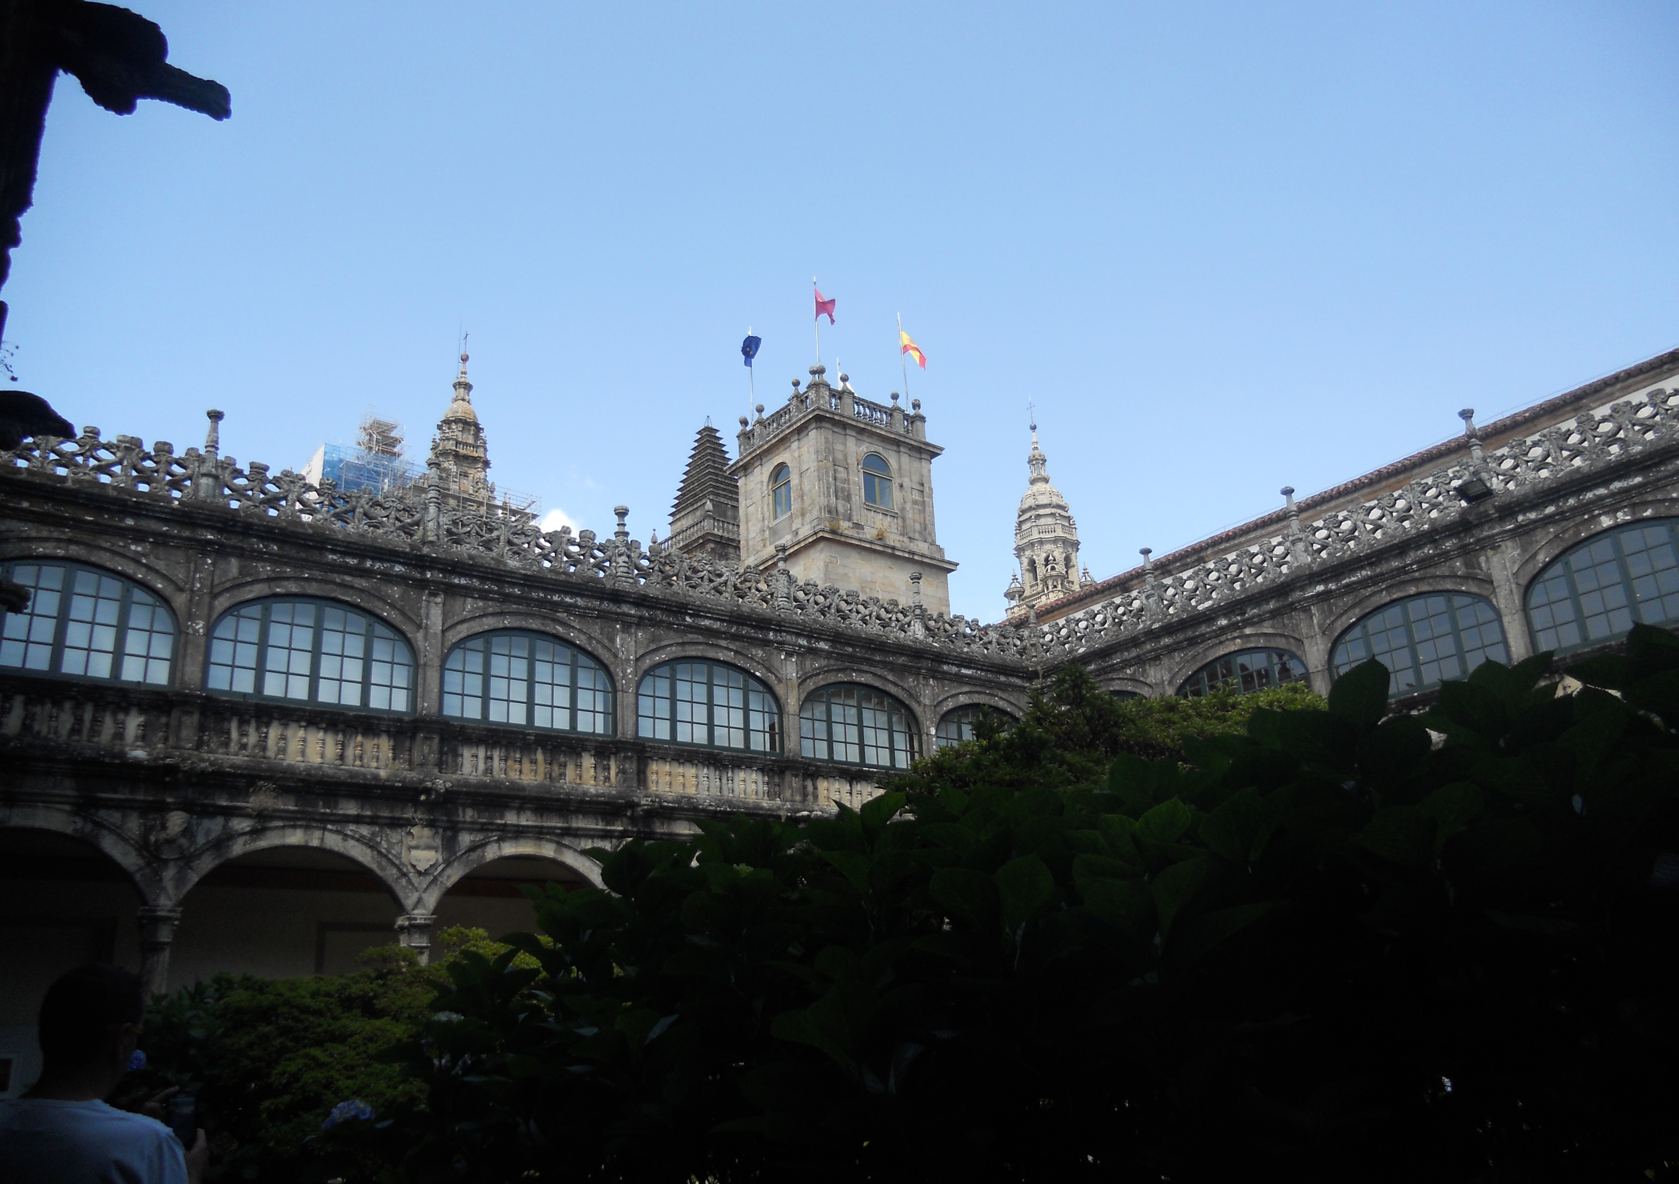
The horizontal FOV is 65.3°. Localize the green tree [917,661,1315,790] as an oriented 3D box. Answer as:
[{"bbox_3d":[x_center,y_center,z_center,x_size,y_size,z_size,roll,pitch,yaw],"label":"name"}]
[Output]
[{"bbox_3d":[1.960,2.443,8.462,2.950,3.908,2.800,-7,-20,11],"label":"green tree"}]

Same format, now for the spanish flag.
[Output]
[{"bbox_3d":[2.917,-9.661,52.000,1.150,1.550,0.400,-4,-19,4],"label":"spanish flag"}]

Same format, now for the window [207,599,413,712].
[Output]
[{"bbox_3d":[-8.162,0.959,20.433,3.186,1.739,0.250,12,-24,-36],"label":"window"}]

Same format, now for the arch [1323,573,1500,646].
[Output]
[{"bbox_3d":[10.315,0.241,24.026,0.450,0.758,3.478,11,-24,-35],"label":"arch"}]

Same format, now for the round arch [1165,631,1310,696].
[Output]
[{"bbox_3d":[7.891,1.476,25.979,0.400,1.170,3.472,11,-23,-34],"label":"round arch"}]

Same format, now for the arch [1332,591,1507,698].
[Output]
[{"bbox_3d":[10.088,0.916,22.961,0.250,1.699,3.288,11,-23,-34],"label":"arch"}]

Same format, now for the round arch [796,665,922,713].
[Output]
[{"bbox_3d":[0.361,2.177,26.934,3.240,1.206,0.400,12,-24,-36],"label":"round arch"}]

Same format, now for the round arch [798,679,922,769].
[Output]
[{"bbox_3d":[0.486,2.723,27.576,3.293,1.850,0.450,11,-24,-35],"label":"round arch"}]

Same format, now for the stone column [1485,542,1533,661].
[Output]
[{"bbox_3d":[11.468,0.211,22.411,0.320,2.257,0.370,11,-24,-35],"label":"stone column"}]

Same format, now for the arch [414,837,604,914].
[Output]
[{"bbox_3d":[-5.196,4.667,21.481,3.492,1.242,0.500,12,-24,-36],"label":"arch"}]

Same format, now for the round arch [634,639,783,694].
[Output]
[{"bbox_3d":[-2.491,1.560,24.840,3.294,1.199,0.400,12,-24,-36],"label":"round arch"}]

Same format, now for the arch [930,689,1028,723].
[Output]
[{"bbox_3d":[3.399,2.613,29.916,3.367,0.722,0.450,11,-24,-35],"label":"arch"}]

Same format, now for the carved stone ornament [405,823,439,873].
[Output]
[{"bbox_3d":[-6.734,4.125,21.205,0.559,0.781,0.180,11,-24,-35],"label":"carved stone ornament"}]

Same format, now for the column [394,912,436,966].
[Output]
[{"bbox_3d":[-6.511,6.596,19.652,0.504,3.400,0.550,12,-24,-36],"label":"column"}]

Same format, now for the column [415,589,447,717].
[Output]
[{"bbox_3d":[-6.734,1.042,21.502,0.396,2.160,0.300,12,-24,-36],"label":"column"}]

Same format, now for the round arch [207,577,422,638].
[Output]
[{"bbox_3d":[-8.468,0.188,21.492,3.386,0.807,0.450,11,-24,-35],"label":"round arch"}]

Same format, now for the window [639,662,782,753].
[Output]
[{"bbox_3d":[-2.458,2.170,25.467,3.293,1.758,0.300,11,-24,-35],"label":"window"}]

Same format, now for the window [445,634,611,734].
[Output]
[{"bbox_3d":[-5.305,1.546,22.543,3.186,1.739,0.250,12,-24,-36],"label":"window"}]

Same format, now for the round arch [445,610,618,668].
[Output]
[{"bbox_3d":[-5.485,0.783,23.615,3.367,0.840,0.450,11,-24,-35],"label":"round arch"}]

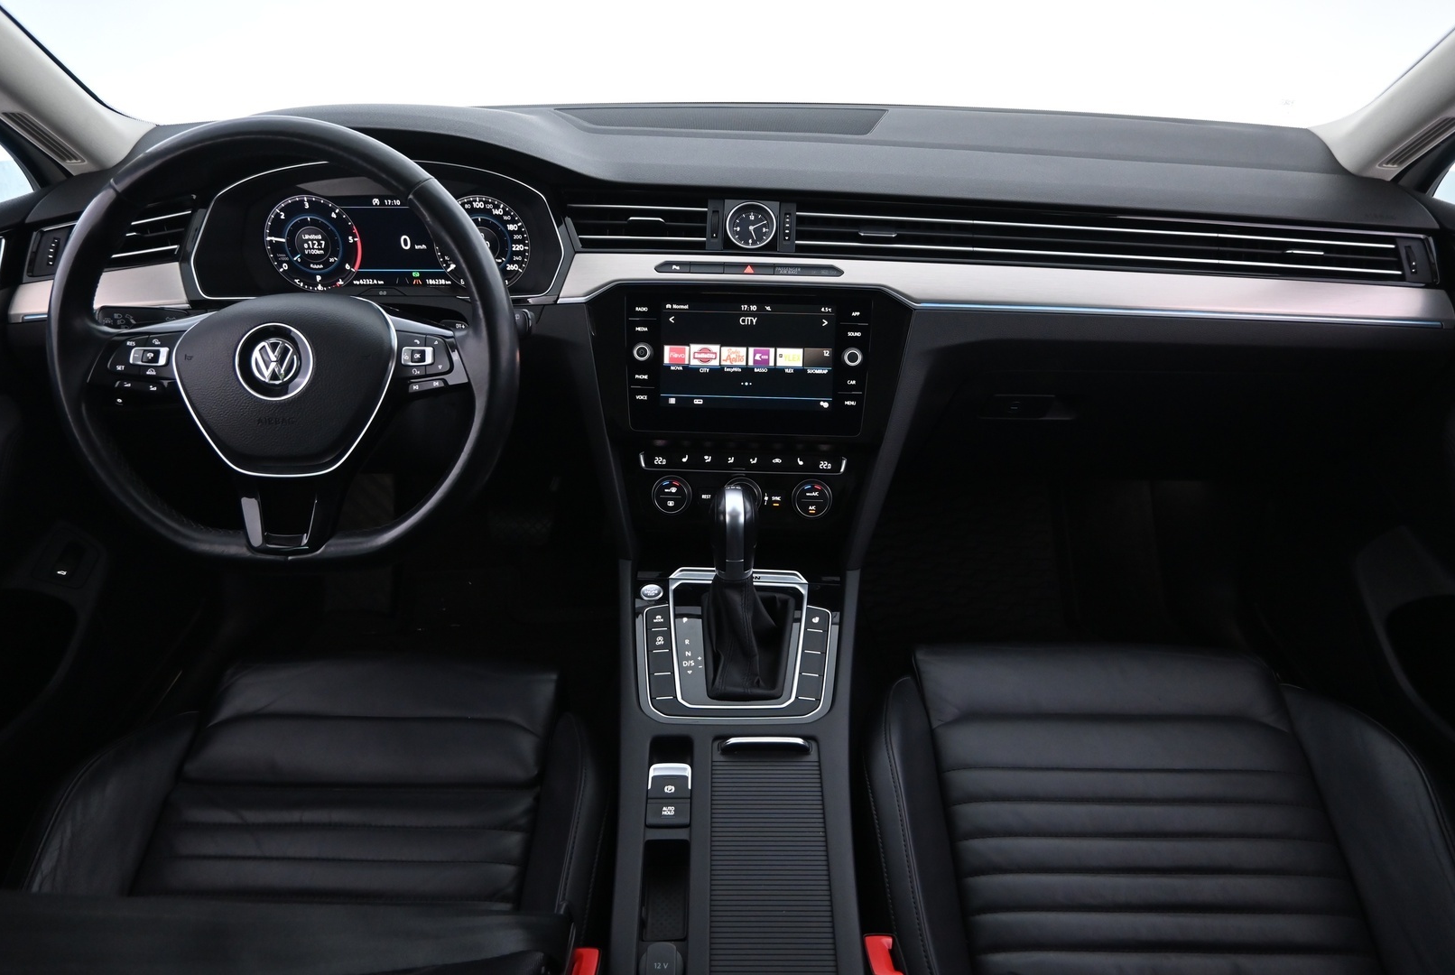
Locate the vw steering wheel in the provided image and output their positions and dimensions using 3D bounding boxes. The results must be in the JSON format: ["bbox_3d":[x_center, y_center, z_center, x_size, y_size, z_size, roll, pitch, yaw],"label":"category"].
[{"bbox_3d":[-0.352,-0.117,0.785,0.372,0.355,0.090,0,4,0],"label":"vw steering wheel"}]

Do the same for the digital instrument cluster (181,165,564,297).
[{"bbox_3d":[-0.361,-0.274,1.034,0.380,0.137,0.060,0,18,0],"label":"digital instrument cluster"}]

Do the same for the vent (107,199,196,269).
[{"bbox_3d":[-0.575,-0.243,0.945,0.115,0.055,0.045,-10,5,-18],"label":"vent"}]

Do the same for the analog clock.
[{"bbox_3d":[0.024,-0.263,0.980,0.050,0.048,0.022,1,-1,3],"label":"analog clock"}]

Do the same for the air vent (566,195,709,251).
[{"bbox_3d":[-0.092,-0.269,0.990,0.142,0.054,0.045,1,3,2],"label":"air vent"}]

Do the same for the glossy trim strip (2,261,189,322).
[{"bbox_3d":[-0.596,-0.185,0.922,0.143,0.045,0.030,-10,5,-18],"label":"glossy trim strip"}]

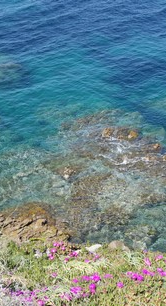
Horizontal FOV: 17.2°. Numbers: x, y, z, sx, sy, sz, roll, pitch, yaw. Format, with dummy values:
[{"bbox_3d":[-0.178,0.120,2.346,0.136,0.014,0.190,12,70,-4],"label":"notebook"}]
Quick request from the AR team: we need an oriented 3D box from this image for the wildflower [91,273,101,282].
[{"bbox_3d":[0.116,1.066,4.700,0.078,0.060,0.060,0,28,0],"label":"wildflower"}]

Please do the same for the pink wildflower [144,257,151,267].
[{"bbox_3d":[0.587,0.988,5.000,0.070,0.065,0.060,0,28,0],"label":"pink wildflower"}]

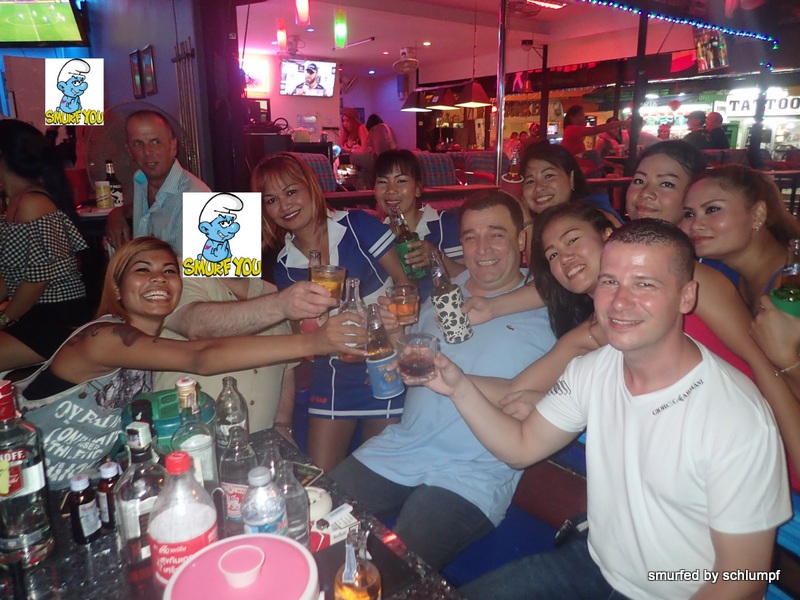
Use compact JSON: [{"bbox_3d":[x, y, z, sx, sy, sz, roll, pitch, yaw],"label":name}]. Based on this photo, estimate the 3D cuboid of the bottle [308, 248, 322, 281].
[{"bbox_3d":[-0.204,0.013,1.330,0.070,0.250,0.070,1,15,-9],"label":"bottle"}]

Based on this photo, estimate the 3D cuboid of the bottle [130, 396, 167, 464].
[{"bbox_3d":[-0.405,0.293,0.940,0.077,0.277,0.077,0,13,0],"label":"bottle"}]

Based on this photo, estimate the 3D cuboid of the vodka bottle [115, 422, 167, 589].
[{"bbox_3d":[-0.374,0.312,0.867,0.083,0.272,0.083,6,15,24],"label":"vodka bottle"}]

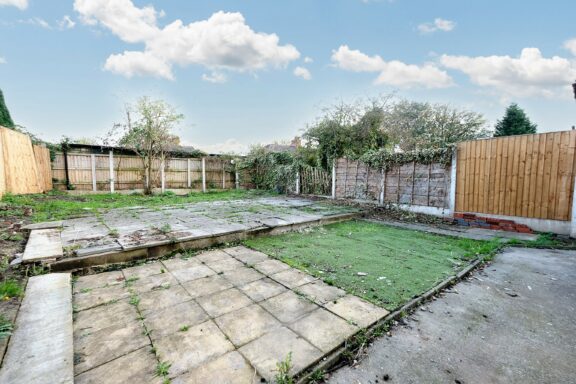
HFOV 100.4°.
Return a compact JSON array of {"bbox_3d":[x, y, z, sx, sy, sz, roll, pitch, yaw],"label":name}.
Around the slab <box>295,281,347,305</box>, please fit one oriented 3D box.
[{"bbox_3d":[0.330,1.109,2.605,0.443,0.042,0.443,-2,5,-40],"label":"slab"}]

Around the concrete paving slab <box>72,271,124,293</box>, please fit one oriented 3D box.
[{"bbox_3d":[-2.065,1.013,2.648,0.429,0.045,0.420,-2,4,-39],"label":"concrete paving slab"}]

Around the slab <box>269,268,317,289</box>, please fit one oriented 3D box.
[{"bbox_3d":[0.047,1.083,2.952,0.443,0.042,0.443,-2,5,-40],"label":"slab"}]

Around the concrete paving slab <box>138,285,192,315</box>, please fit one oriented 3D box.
[{"bbox_3d":[-1.272,1.092,2.440,0.443,0.042,0.443,-2,5,-40],"label":"concrete paving slab"}]

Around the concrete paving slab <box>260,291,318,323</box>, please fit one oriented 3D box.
[{"bbox_3d":[-0.004,1.116,2.336,0.448,0.045,0.448,-2,4,-40],"label":"concrete paving slab"}]

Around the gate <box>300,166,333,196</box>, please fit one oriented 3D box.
[{"bbox_3d":[1.100,-0.420,9.660,0.060,1.150,1.780,-3,5,-39],"label":"gate"}]

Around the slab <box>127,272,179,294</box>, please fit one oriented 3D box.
[{"bbox_3d":[-1.561,1.066,2.777,0.443,0.042,0.443,-2,5,-40],"label":"slab"}]

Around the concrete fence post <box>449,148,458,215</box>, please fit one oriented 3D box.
[{"bbox_3d":[4.344,-0.263,6.300,0.115,1.845,0.115,-2,4,-40],"label":"concrete fence post"}]

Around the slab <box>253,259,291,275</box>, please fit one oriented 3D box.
[{"bbox_3d":[-0.242,1.059,3.325,0.448,0.045,0.448,-2,4,-40],"label":"slab"}]

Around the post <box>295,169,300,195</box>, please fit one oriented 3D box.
[{"bbox_3d":[0.430,-0.490,10.450,0.100,1.220,0.100,-3,5,-39],"label":"post"}]

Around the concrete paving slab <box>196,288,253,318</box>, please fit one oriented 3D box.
[{"bbox_3d":[-0.591,1.041,2.241,0.404,0.045,0.404,-2,4,-39],"label":"concrete paving slab"}]

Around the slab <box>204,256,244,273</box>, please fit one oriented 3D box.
[{"bbox_3d":[-0.813,0.988,3.175,0.412,0.045,0.475,-2,4,-39],"label":"slab"}]

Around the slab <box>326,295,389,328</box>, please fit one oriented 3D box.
[{"bbox_3d":[0.582,1.052,2.112,0.387,0.045,0.416,-2,4,-39],"label":"slab"}]

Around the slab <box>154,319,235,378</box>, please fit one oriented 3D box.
[{"bbox_3d":[-0.657,1.073,1.657,0.425,0.045,0.408,-2,4,-39],"label":"slab"}]

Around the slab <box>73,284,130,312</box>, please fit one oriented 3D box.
[{"bbox_3d":[-1.901,1.078,2.474,0.443,0.042,0.443,-2,5,-40],"label":"slab"}]

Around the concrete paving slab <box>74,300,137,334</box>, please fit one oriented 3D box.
[{"bbox_3d":[-1.594,1.105,2.126,0.443,0.042,0.443,-2,5,-40],"label":"concrete paving slab"}]

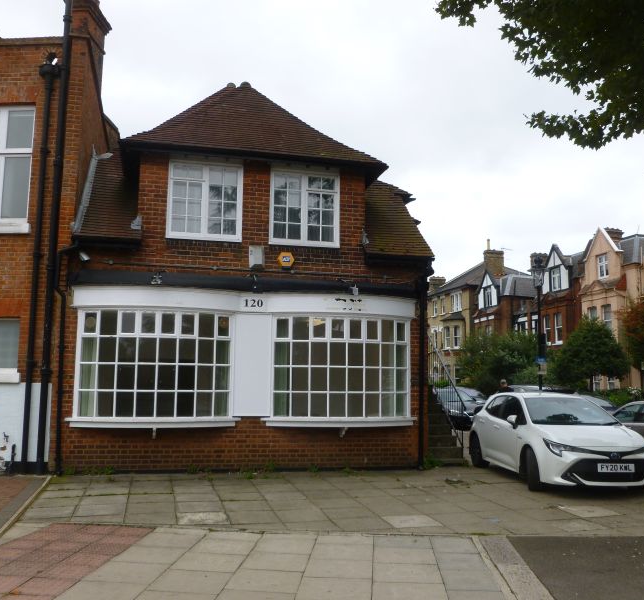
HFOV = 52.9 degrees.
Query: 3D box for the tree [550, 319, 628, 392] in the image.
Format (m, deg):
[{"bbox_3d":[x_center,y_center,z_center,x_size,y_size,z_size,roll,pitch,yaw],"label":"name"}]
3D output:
[{"bbox_3d":[14.602,3.686,35.322,4.100,5.370,4.000,2,-7,-7],"label":"tree"}]

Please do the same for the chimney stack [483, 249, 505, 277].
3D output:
[{"bbox_3d":[16.432,-3.593,62.000,1.800,2.700,1.100,2,-7,-7],"label":"chimney stack"}]

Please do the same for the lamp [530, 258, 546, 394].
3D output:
[{"bbox_3d":[6.061,1.380,18.117,0.420,5.280,0.420,2,-7,-7],"label":"lamp"}]

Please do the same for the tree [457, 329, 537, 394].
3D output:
[{"bbox_3d":[12.565,4.925,46.330,5.400,5.500,5.000,2,-7,-7],"label":"tree"}]

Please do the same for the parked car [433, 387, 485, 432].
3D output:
[{"bbox_3d":[4.310,3.724,22.087,1.790,1.450,4.300,2,-7,-11],"label":"parked car"}]

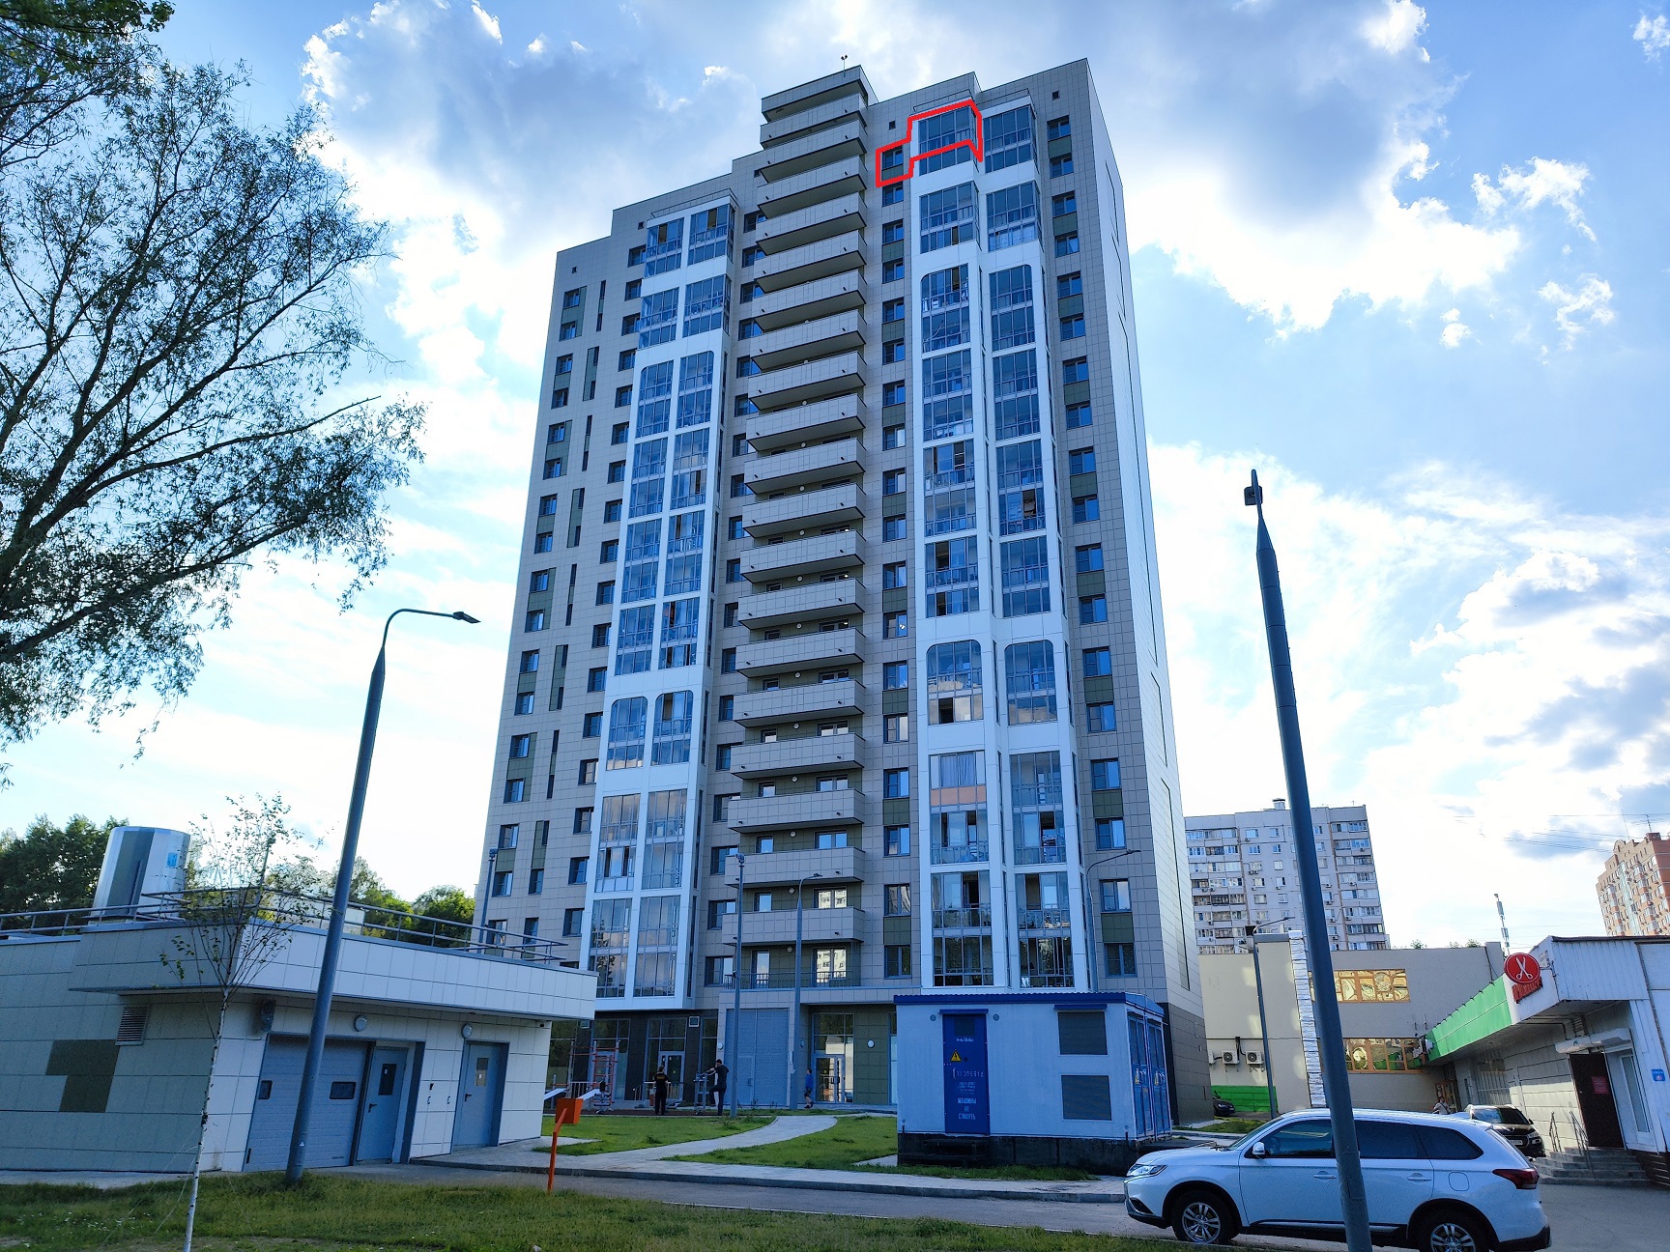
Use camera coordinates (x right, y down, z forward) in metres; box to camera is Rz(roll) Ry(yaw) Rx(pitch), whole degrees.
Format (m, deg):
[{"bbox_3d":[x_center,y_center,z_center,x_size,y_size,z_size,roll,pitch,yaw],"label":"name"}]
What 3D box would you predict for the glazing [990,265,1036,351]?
[{"bbox_3d":[10.453,-18.818,68.286,2.553,5.459,0.150,-8,-24,22],"label":"glazing"}]

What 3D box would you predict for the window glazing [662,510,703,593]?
[{"bbox_3d":[-9.396,-4.559,71.954,2.516,5.375,0.150,-8,-24,22],"label":"window glazing"}]

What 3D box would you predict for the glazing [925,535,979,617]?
[{"bbox_3d":[6.273,-2.660,62.402,2.966,4.372,0.150,-8,-24,22],"label":"glazing"}]

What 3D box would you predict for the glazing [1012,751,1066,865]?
[{"bbox_3d":[10.023,8.940,57.228,2.485,5.530,0.150,-8,-24,22],"label":"glazing"}]

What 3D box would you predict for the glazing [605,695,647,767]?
[{"bbox_3d":[-12.434,6.417,69.471,2.509,4.408,0.150,-8,-23,21],"label":"glazing"}]

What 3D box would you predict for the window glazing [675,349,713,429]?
[{"bbox_3d":[-9.244,-15.699,77.032,2.535,5.576,0.150,-8,-23,21],"label":"window glazing"}]

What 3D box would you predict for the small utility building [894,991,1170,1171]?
[{"bbox_3d":[4.527,10.145,25.907,5.062,3.425,4.825,-8,-24,22],"label":"small utility building"}]

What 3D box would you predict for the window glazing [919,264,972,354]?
[{"bbox_3d":[6.557,-18.806,68.659,2.913,5.576,0.150,-8,-23,21],"label":"window glazing"}]

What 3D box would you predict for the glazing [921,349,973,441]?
[{"bbox_3d":[6.475,-13.198,66.422,2.913,5.523,0.150,-8,-23,21],"label":"glazing"}]

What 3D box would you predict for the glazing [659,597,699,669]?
[{"bbox_3d":[-9.483,0.487,70.575,2.535,4.386,0.150,-8,-23,21],"label":"glazing"}]

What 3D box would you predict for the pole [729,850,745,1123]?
[{"bbox_3d":[-3.385,12.586,41.127,0.340,8.976,0.340,-8,-23,21],"label":"pole"}]

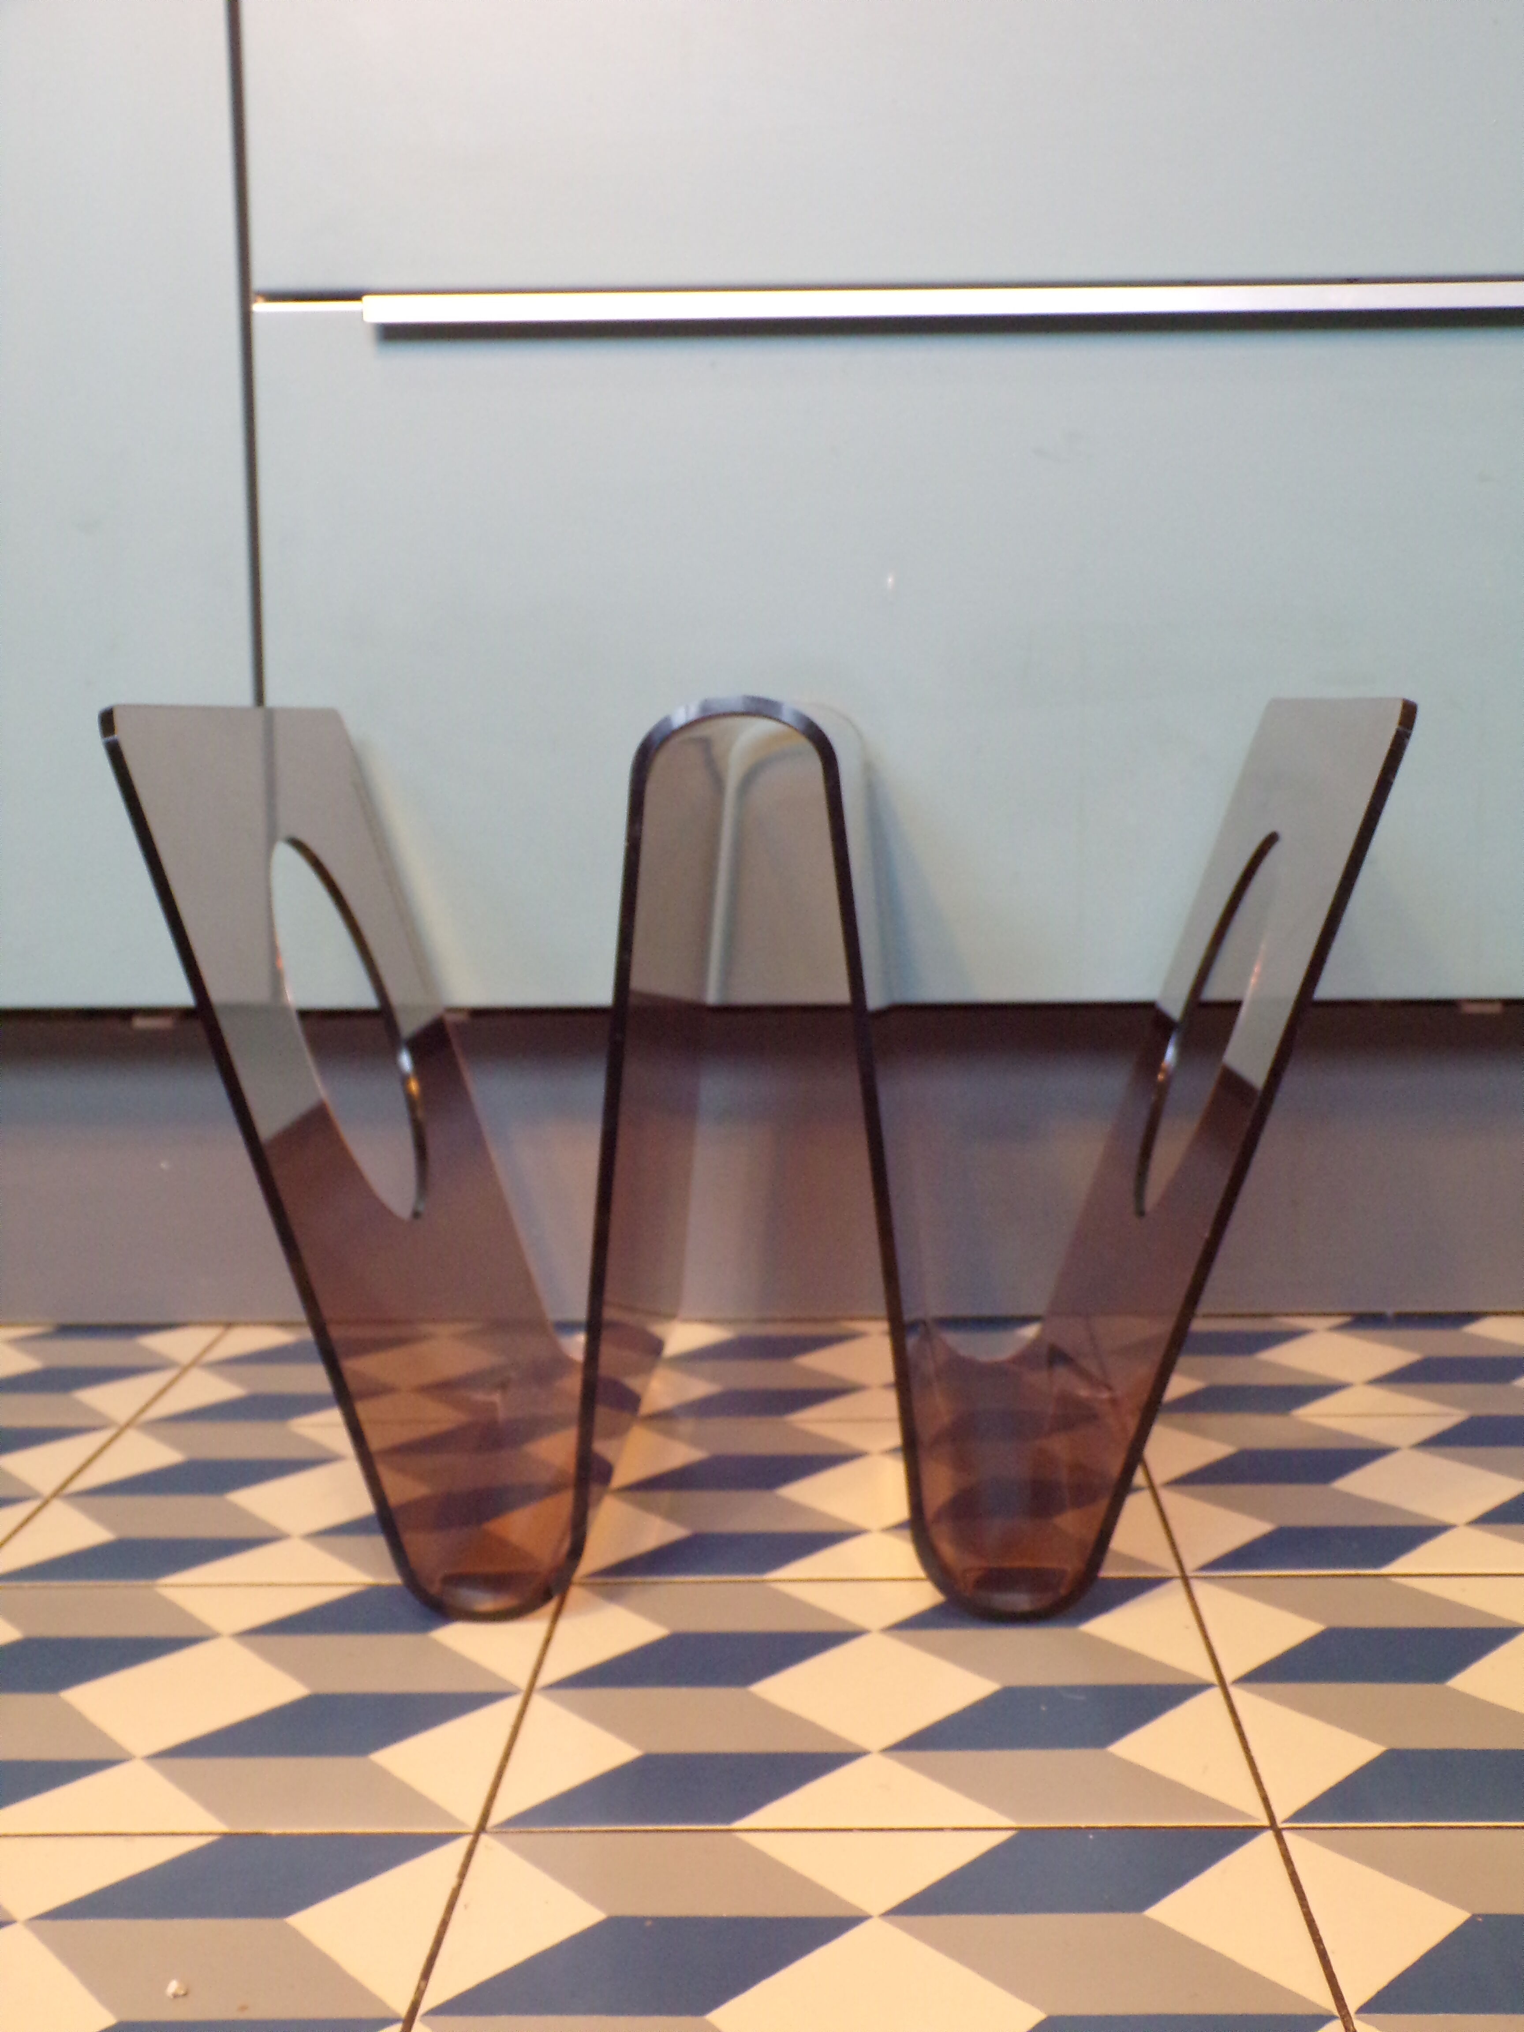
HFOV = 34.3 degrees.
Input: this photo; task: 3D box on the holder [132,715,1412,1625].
[{"bbox_3d":[0.007,0.030,0.904,0.398,0.286,0.302,0,7,4],"label":"holder"}]

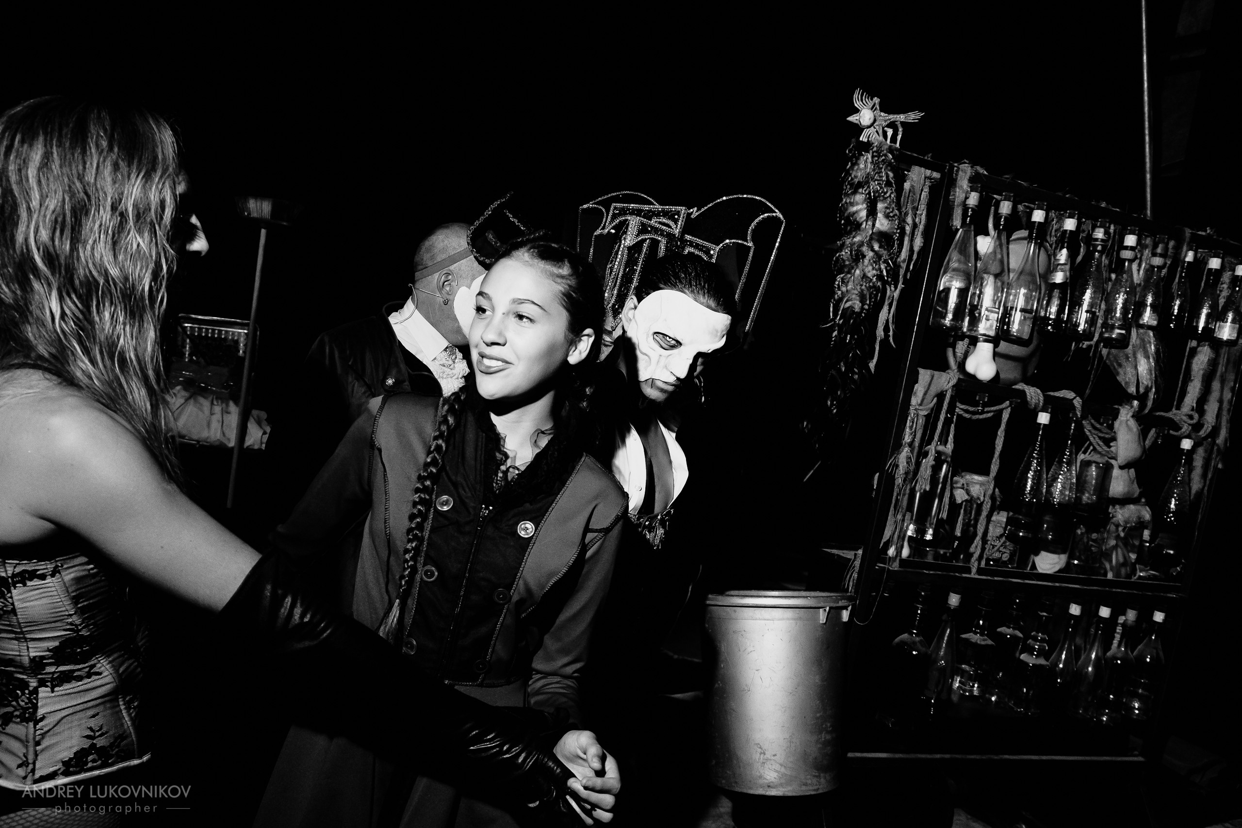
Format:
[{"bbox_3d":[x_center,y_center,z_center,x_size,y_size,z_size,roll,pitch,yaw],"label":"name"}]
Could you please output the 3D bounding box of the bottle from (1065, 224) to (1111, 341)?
[{"bbox_3d":[1.093,-0.310,2.160,0.061,0.283,0.061,7,6,-20],"label":"bottle"}]

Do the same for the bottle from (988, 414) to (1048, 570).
[{"bbox_3d":[0.967,0.156,2.203,0.079,0.325,0.079,8,6,-19],"label":"bottle"}]

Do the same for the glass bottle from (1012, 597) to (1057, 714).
[{"bbox_3d":[1.024,0.596,2.287,0.075,0.295,0.075,8,6,-19],"label":"glass bottle"}]

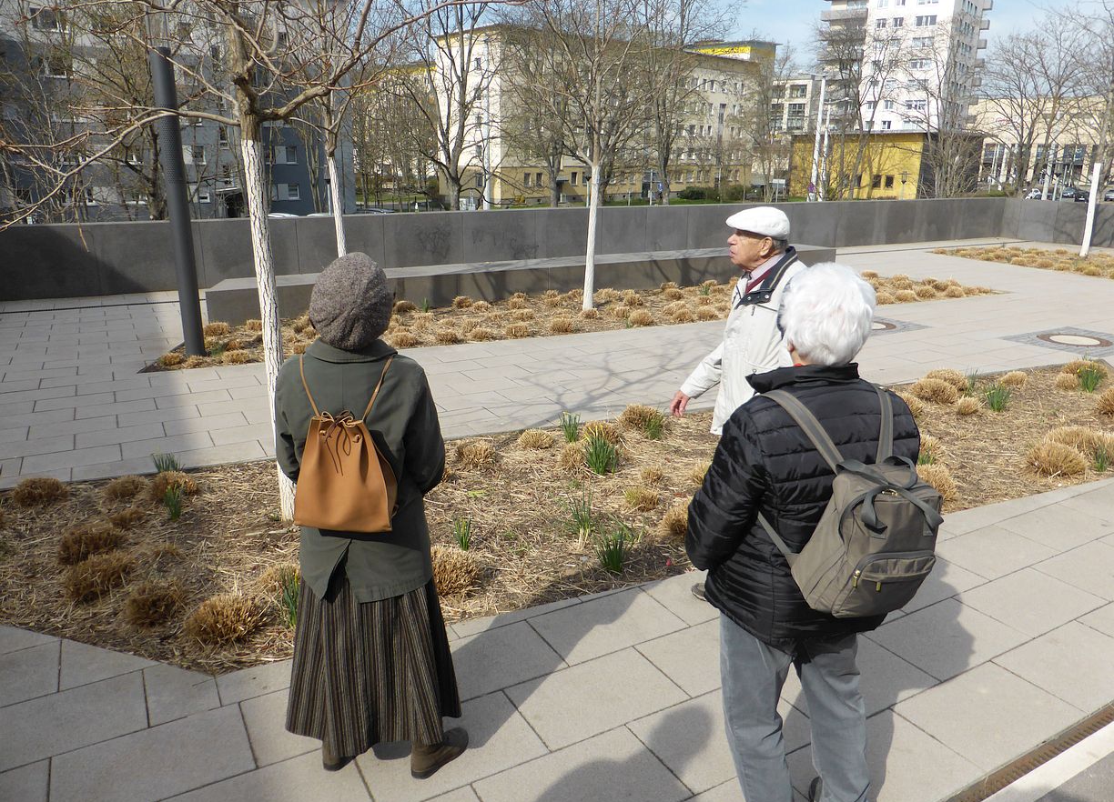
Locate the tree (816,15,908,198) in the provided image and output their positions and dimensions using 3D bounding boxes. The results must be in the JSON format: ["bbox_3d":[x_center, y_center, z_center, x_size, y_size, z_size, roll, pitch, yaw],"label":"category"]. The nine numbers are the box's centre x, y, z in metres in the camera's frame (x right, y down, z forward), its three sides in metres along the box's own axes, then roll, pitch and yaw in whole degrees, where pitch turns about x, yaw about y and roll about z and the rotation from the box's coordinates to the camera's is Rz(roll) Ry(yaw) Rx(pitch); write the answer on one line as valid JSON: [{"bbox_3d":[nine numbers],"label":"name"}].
[{"bbox_3d":[29.736,-28.088,78.352,9.041,17.453,9.041,0,16,0],"label":"tree"}]

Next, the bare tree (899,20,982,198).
[{"bbox_3d":[38.318,-28.566,80.363,8.182,17.374,8.182,0,16,0],"label":"bare tree"}]

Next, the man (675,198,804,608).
[{"bbox_3d":[0.823,0.051,3.518,0.580,1.765,0.520,-2,16,-8],"label":"man"}]

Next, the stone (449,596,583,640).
[{"bbox_3d":[-0.170,0.984,3.594,0.597,0.070,0.125,-9,18,-28],"label":"stone"}]

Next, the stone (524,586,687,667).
[{"bbox_3d":[0.221,1.005,3.518,0.596,0.070,0.396,-9,18,-28],"label":"stone"}]

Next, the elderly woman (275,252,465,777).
[{"bbox_3d":[-0.550,0.388,2.507,0.540,1.672,0.440,4,16,11],"label":"elderly woman"}]

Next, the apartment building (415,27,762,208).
[{"bbox_3d":[6.387,-32.544,96.219,40.336,17.000,12.737,-12,20,-36],"label":"apartment building"}]

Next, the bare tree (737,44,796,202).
[{"bbox_3d":[19.508,-25.362,74.816,5.417,14.204,5.417,0,16,0],"label":"bare tree"}]

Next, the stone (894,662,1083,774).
[{"bbox_3d":[1.582,1.166,2.954,0.596,0.070,0.385,-9,18,-28],"label":"stone"}]

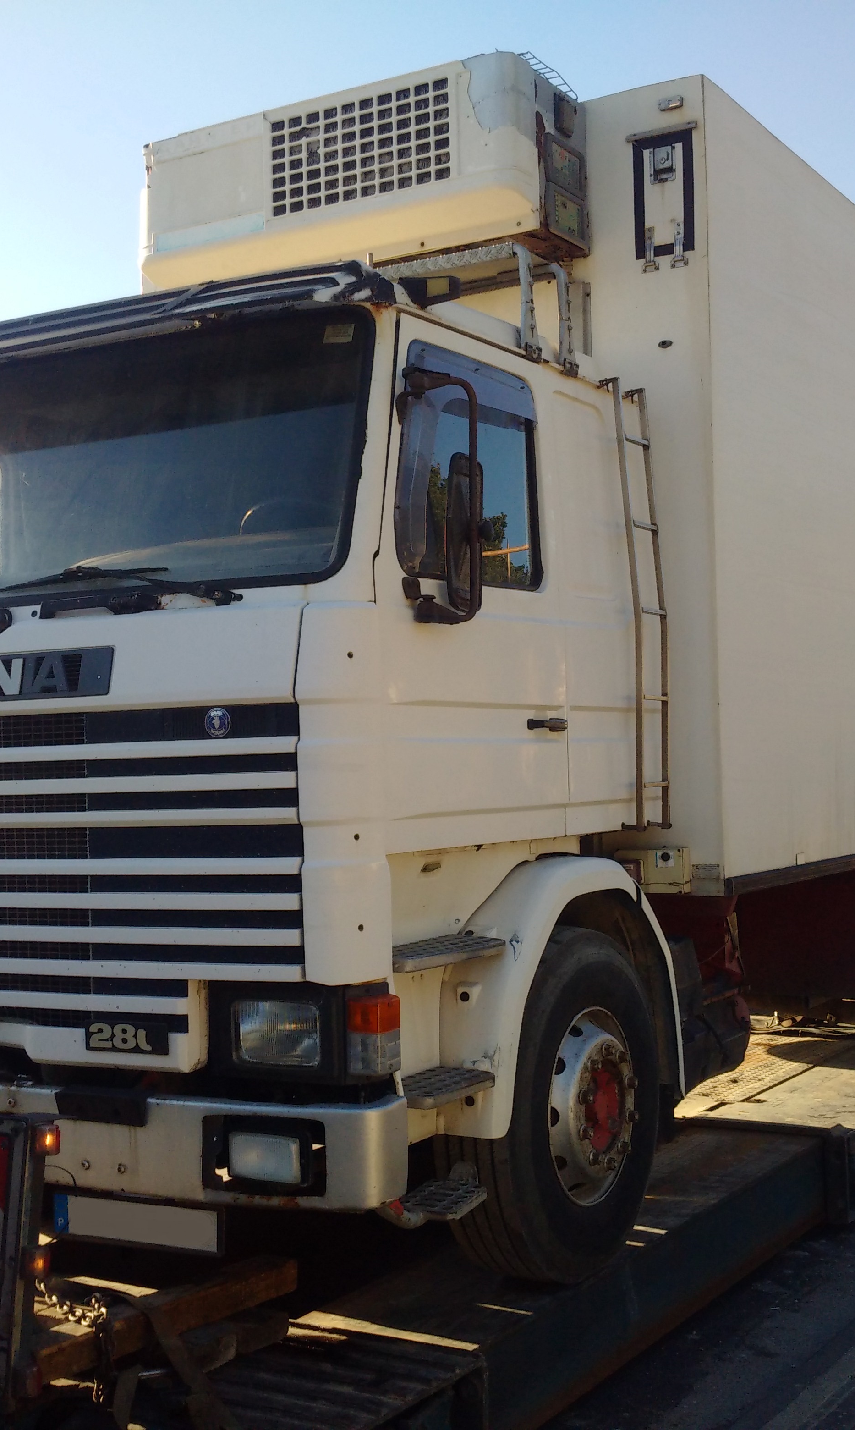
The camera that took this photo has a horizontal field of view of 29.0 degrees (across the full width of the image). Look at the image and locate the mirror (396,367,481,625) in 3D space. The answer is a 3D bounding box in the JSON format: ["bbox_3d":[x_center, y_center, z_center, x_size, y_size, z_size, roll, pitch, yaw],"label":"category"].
[{"bbox_3d":[0.040,-0.522,4.030,0.190,0.620,0.300,-3,-2,29],"label":"mirror"}]

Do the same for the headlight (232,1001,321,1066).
[{"bbox_3d":[-0.352,0.769,4.072,0.245,0.160,0.120,-3,-2,29],"label":"headlight"}]

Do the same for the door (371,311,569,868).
[{"bbox_3d":[0.071,-0.322,4.371,0.170,1.320,1.030,-3,-2,29],"label":"door"}]

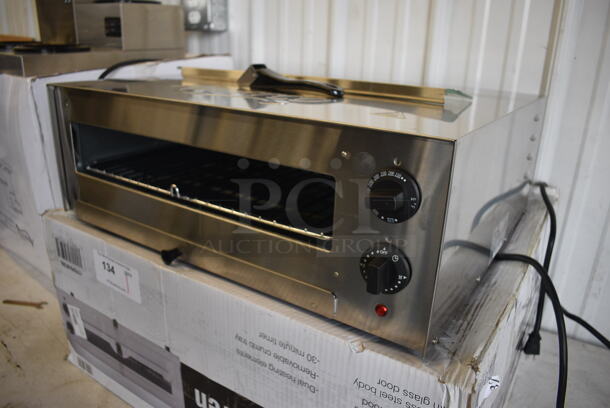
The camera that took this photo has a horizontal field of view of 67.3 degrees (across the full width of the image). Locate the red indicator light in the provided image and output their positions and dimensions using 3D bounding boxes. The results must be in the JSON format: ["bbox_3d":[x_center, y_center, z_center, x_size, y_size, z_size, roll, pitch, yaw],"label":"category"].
[{"bbox_3d":[0.072,0.099,0.425,0.013,0.013,0.006,14,22,31],"label":"red indicator light"}]

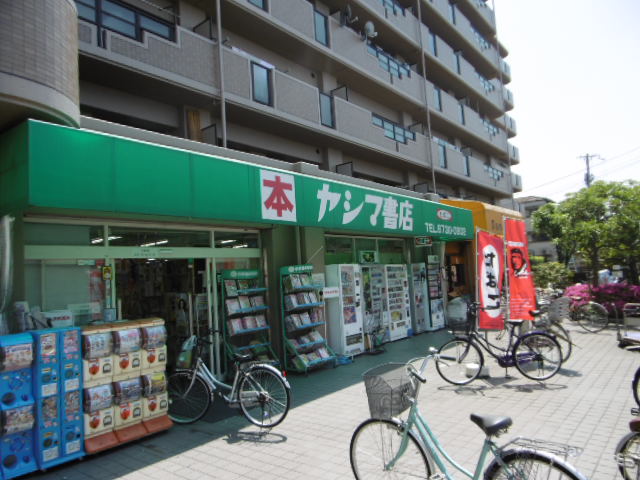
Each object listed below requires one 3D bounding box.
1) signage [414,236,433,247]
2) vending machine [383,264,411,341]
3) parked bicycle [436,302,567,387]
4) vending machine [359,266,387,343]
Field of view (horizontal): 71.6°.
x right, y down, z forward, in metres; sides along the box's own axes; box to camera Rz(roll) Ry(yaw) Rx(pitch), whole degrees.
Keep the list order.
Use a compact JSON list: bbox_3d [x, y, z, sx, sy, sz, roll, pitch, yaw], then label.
[{"bbox_3d":[2.865,0.062,12.103,0.490,0.250,0.100,-7,-6,40],"label":"signage"},{"bbox_3d":[1.770,1.565,11.266,0.650,1.830,1.040,-7,-6,40],"label":"vending machine"},{"bbox_3d":[2.461,1.458,6.142,1.780,1.100,0.580,-4,-5,8],"label":"parked bicycle"},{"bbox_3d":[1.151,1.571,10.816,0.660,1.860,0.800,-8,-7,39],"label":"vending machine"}]

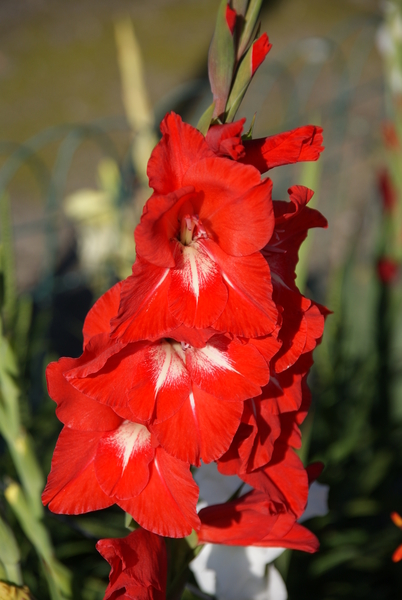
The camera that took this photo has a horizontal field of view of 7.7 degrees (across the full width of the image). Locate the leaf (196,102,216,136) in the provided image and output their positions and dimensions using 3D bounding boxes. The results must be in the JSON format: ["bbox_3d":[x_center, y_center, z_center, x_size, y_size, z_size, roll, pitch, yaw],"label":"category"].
[{"bbox_3d":[0.003,-0.091,1.530,0.010,0.019,0.007,5,12,24],"label":"leaf"}]

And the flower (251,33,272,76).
[{"bbox_3d":[0.031,-0.126,1.530,0.012,0.021,0.012,2,13,-32],"label":"flower"}]

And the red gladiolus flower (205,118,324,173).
[{"bbox_3d":[0.032,-0.079,1.530,0.058,0.027,0.032,5,12,23],"label":"red gladiolus flower"}]

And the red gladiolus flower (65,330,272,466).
[{"bbox_3d":[-0.016,0.046,1.490,0.103,0.078,0.065,1,11,5],"label":"red gladiolus flower"}]

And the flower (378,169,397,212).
[{"bbox_3d":[0.161,-0.095,2.600,0.016,0.038,0.018,-2,11,-11],"label":"flower"}]

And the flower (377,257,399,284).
[{"bbox_3d":[0.161,-0.025,2.600,0.019,0.025,0.020,1,11,6],"label":"flower"}]

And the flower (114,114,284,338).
[{"bbox_3d":[-0.003,-0.036,1.500,0.084,0.112,0.065,0,11,-2],"label":"flower"}]

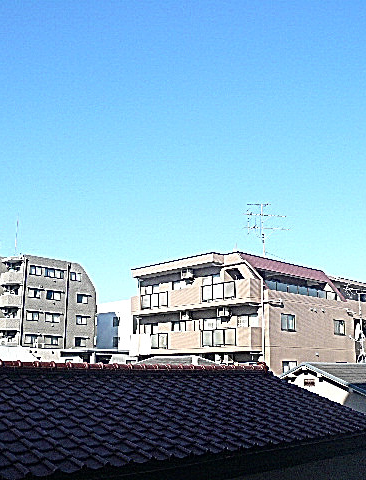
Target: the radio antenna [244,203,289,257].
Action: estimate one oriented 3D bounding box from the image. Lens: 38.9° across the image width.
[{"bbox_3d":[5.731,-0.686,35.534,3.100,3.800,1.400,2,-14,-8],"label":"radio antenna"}]

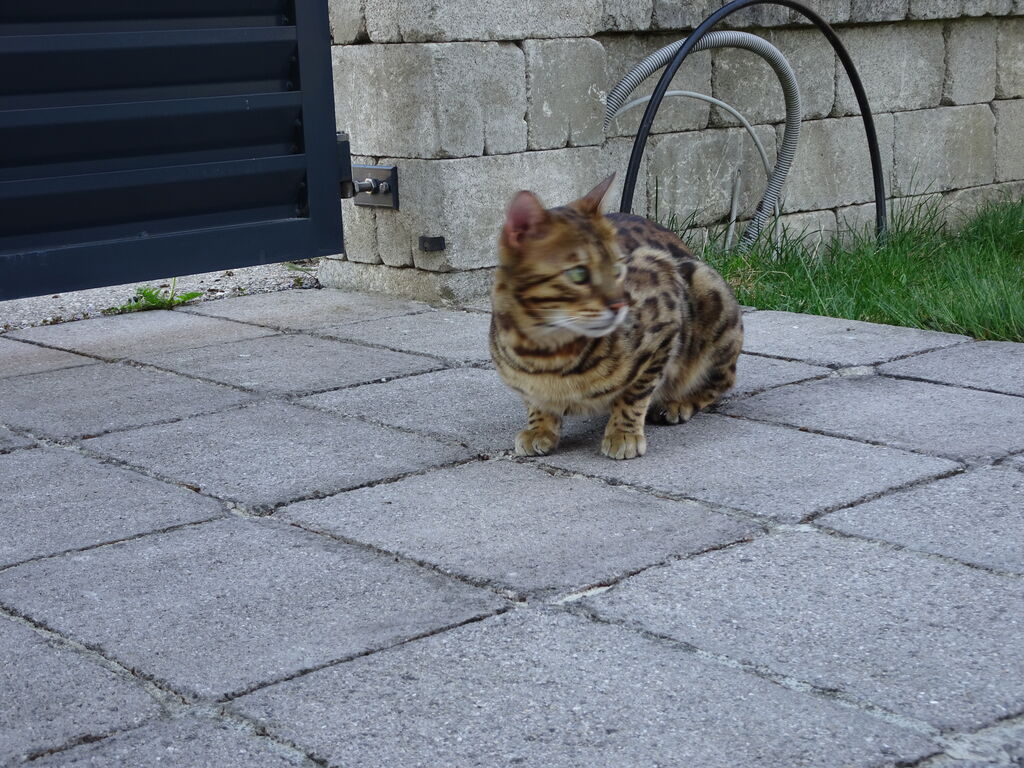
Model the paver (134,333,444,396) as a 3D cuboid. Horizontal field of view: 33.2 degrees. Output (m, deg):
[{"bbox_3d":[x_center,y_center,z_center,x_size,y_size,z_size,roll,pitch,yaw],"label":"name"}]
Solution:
[{"bbox_3d":[-0.240,0.004,1.839,0.222,0.055,0.304,-12,16,-41],"label":"paver"}]

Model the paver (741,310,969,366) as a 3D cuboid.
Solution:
[{"bbox_3d":[0.319,-0.025,1.911,0.214,0.055,0.301,-12,16,-41],"label":"paver"}]

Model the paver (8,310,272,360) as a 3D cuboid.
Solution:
[{"bbox_3d":[-0.436,-0.034,2.048,0.222,0.055,0.259,-12,16,-41],"label":"paver"}]

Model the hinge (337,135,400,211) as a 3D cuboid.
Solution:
[{"bbox_3d":[-0.203,-0.275,2.241,0.068,0.100,0.078,-12,16,-41],"label":"hinge"}]

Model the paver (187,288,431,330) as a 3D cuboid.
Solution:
[{"bbox_3d":[-0.261,-0.070,2.199,0.230,0.055,0.270,-12,16,-41],"label":"paver"}]

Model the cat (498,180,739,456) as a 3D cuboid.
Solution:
[{"bbox_3d":[0.110,-0.076,1.496,0.160,0.225,0.290,4,13,23],"label":"cat"}]

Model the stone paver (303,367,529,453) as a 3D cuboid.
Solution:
[{"bbox_3d":[-0.031,0.046,1.615,0.222,0.055,0.299,-12,16,-41],"label":"stone paver"}]

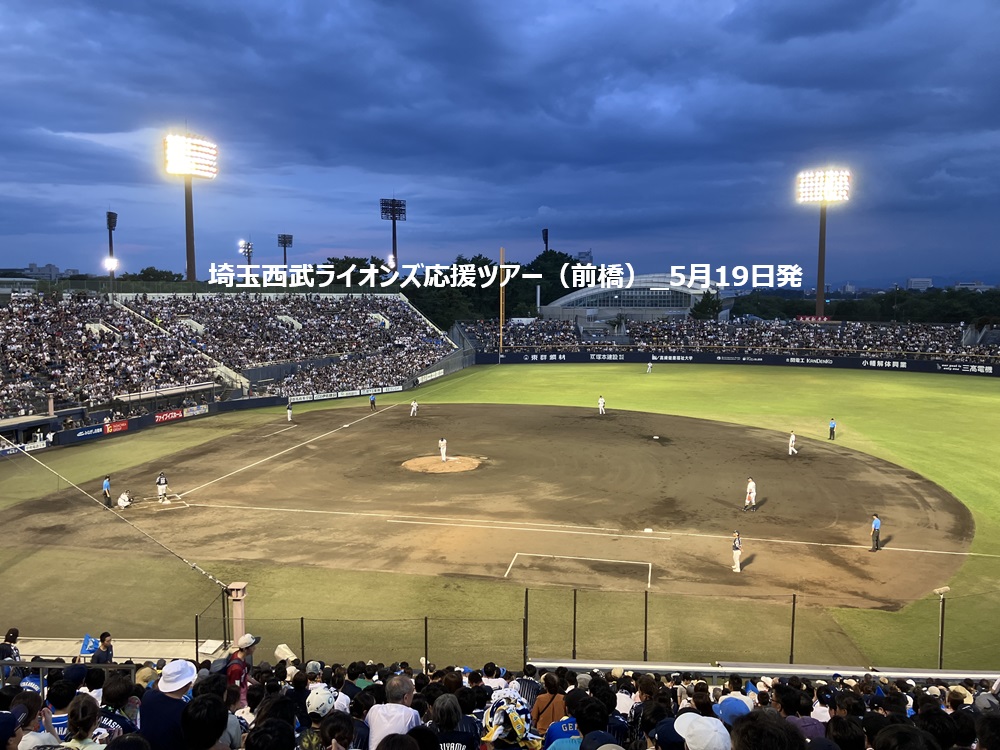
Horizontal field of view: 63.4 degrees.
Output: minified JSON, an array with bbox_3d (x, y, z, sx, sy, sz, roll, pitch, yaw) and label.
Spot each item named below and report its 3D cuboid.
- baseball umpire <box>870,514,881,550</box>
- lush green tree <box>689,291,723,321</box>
[{"bbox_3d":[17.846,7.430,38.281,0.480,1.800,0.520,1,6,6],"label":"baseball umpire"},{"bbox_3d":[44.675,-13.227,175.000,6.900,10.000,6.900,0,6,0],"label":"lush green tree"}]

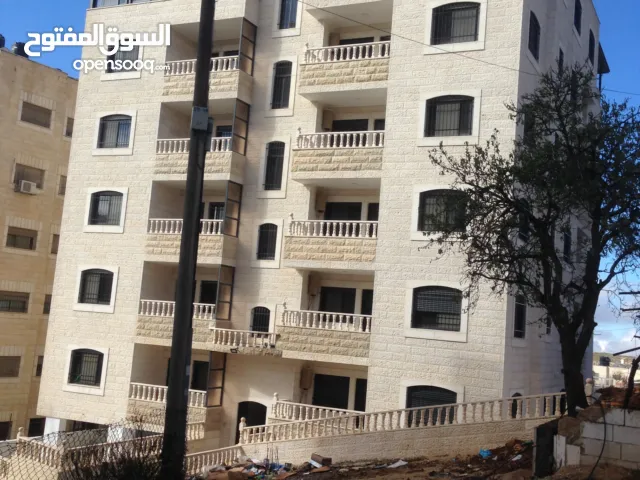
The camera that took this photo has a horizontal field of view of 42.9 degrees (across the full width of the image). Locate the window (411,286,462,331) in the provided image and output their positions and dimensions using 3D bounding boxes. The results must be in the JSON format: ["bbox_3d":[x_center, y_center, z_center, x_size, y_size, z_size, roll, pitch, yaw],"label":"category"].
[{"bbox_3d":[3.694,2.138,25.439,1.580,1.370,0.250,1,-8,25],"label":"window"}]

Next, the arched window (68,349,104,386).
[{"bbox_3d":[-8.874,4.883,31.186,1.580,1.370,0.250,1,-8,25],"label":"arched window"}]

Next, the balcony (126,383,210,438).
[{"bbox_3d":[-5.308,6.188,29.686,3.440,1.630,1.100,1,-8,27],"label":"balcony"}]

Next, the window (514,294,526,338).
[{"bbox_3d":[6.339,2.440,26.034,0.200,1.380,1.520,1,-8,27],"label":"window"}]

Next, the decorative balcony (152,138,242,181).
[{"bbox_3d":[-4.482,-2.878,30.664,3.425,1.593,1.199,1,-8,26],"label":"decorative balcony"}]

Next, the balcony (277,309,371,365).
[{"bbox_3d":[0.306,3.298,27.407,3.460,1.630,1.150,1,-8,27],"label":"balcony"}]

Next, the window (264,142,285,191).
[{"bbox_3d":[-1.623,-2.710,29.958,0.760,1.840,0.200,1,-8,27],"label":"window"}]

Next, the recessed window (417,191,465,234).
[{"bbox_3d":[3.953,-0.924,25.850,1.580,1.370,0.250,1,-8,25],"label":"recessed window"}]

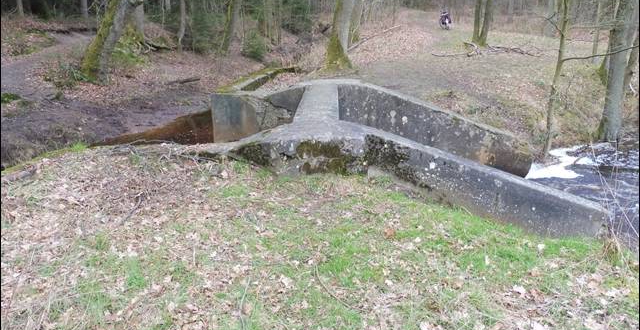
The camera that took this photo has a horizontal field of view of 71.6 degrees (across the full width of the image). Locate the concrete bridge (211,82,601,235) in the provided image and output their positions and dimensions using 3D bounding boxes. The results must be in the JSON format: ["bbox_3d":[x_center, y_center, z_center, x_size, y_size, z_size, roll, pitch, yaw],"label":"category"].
[{"bbox_3d":[1.050,-0.253,6.829,5.300,1.550,4.300,0,19,0],"label":"concrete bridge"}]

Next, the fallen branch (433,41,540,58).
[{"bbox_3d":[5.361,-3.680,14.200,3.400,0.400,1.500,0,19,0],"label":"fallen branch"}]

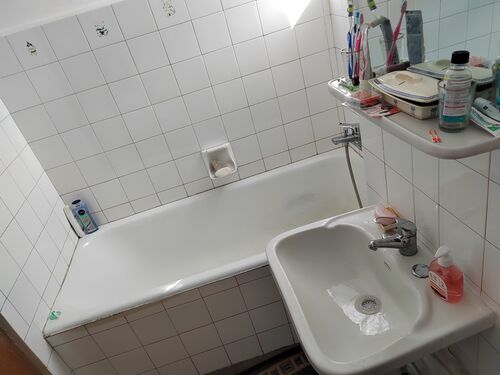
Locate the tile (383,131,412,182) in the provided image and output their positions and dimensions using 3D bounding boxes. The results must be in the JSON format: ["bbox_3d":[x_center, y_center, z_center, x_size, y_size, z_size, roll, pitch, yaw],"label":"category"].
[{"bbox_3d":[0.442,-0.102,0.997,0.009,0.148,0.150,-17,27,-1],"label":"tile"}]

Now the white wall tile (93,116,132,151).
[{"bbox_3d":[-0.669,-0.265,1.621,0.149,0.147,0.010,-18,27,-2],"label":"white wall tile"}]

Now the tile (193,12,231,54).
[{"bbox_3d":[-0.172,-0.703,1.513,0.149,0.147,0.010,-18,27,-2],"label":"tile"}]

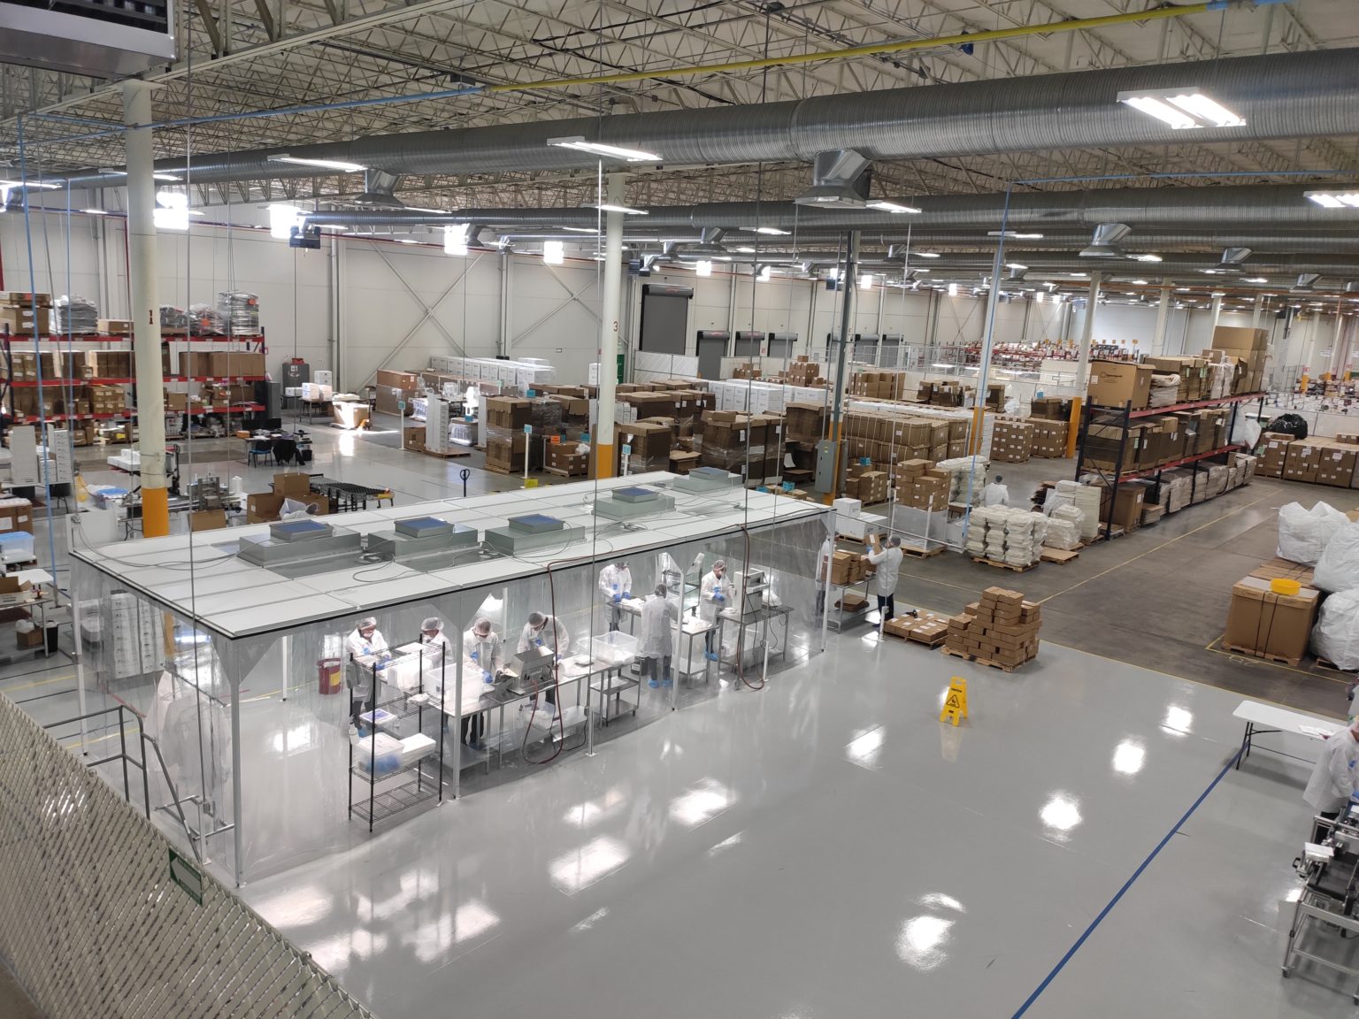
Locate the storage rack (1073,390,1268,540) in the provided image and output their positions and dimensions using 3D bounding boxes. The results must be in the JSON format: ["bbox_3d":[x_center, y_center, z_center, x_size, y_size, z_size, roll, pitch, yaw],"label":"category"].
[{"bbox_3d":[15.802,-1.948,32.032,1.050,3.640,15.100,13,15,39],"label":"storage rack"}]

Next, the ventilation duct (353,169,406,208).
[{"bbox_3d":[-5.272,-5.623,17.847,0.760,0.620,0.680,14,16,39],"label":"ventilation duct"}]

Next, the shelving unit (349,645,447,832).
[{"bbox_3d":[-2.970,2.339,10.801,0.380,1.840,0.910,13,15,39],"label":"shelving unit"}]

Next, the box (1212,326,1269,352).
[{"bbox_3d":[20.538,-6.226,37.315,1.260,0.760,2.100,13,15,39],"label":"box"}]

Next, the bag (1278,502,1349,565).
[{"bbox_3d":[12.619,0.480,20.218,1.080,1.040,1.080,13,15,39],"label":"bag"}]

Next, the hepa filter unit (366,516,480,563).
[{"bbox_3d":[-3.051,0.316,12.151,0.570,0.310,1.180,13,15,39],"label":"hepa filter unit"}]

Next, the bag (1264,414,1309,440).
[{"bbox_3d":[24.951,-3.449,41.893,1.400,0.980,1.200,14,16,39],"label":"bag"}]

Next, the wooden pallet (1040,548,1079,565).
[{"bbox_3d":[8.845,1.075,24.561,1.200,0.140,1.040,14,16,39],"label":"wooden pallet"}]

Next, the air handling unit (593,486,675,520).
[{"bbox_3d":[-0.657,-0.108,14.995,0.610,0.340,1.230,13,15,39],"label":"air handling unit"}]

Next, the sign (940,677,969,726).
[{"bbox_3d":[3.921,2.691,14.399,0.285,0.635,0.360,14,16,39],"label":"sign"}]

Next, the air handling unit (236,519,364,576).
[{"bbox_3d":[-4.317,0.348,11.666,0.610,0.340,1.220,13,15,39],"label":"air handling unit"}]

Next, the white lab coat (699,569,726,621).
[{"bbox_3d":[0.589,1.387,16.112,0.530,0.930,0.400,-5,15,-35],"label":"white lab coat"}]

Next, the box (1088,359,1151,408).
[{"bbox_3d":[11.682,-3.306,27.126,1.140,1.120,1.220,14,16,39],"label":"box"}]

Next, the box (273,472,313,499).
[{"bbox_3d":[-8.578,-0.556,22.545,0.600,0.430,0.470,-7,16,-41],"label":"box"}]

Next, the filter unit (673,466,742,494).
[{"bbox_3d":[0.470,-0.495,17.103,0.570,0.310,1.180,13,15,39],"label":"filter unit"}]

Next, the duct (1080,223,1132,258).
[{"bbox_3d":[7.879,-5.001,18.907,0.780,0.620,0.700,14,16,39],"label":"duct"}]

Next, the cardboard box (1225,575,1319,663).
[{"bbox_3d":[10.645,1.926,18.330,1.200,1.040,1.020,13,15,39],"label":"cardboard box"}]

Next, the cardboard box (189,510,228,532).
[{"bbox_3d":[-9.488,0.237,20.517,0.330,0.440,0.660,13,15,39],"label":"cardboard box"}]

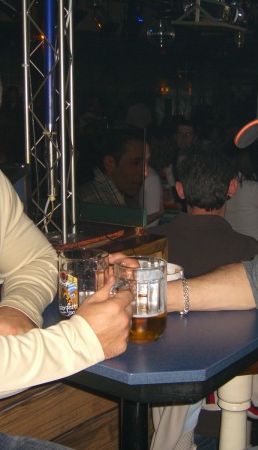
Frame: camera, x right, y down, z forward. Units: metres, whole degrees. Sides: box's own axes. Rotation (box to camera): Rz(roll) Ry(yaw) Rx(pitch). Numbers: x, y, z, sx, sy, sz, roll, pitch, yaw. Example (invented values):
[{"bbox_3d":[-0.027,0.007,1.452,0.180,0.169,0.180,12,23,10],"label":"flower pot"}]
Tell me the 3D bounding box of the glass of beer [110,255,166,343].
[{"bbox_3d":[0.009,0.132,1.116,0.089,0.132,0.131,7,12,34],"label":"glass of beer"}]

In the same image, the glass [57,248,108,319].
[{"bbox_3d":[-0.061,0.117,1.205,0.131,0.132,0.089,-3,10,-15],"label":"glass"}]

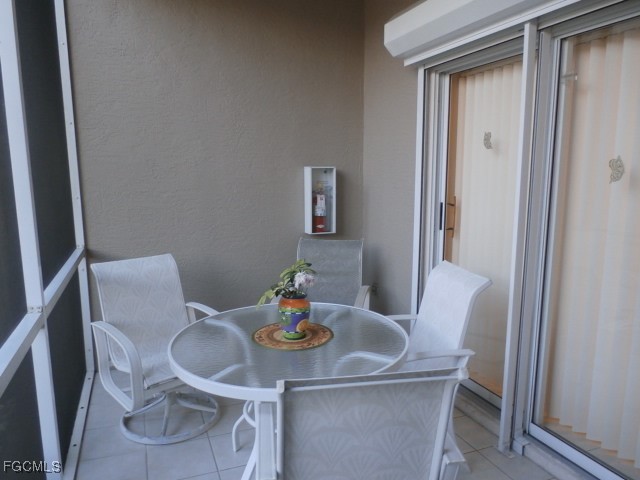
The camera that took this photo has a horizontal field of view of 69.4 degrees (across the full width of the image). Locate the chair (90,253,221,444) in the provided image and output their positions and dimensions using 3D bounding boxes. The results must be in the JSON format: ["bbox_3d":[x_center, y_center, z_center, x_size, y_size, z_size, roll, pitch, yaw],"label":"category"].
[{"bbox_3d":[-0.937,0.619,2.792,0.635,0.937,0.781,-8,11,-44],"label":"chair"}]

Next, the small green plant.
[{"bbox_3d":[-0.148,0.193,2.099,0.259,0.185,0.200,-1,8,-3],"label":"small green plant"}]

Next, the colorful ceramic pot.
[{"bbox_3d":[-0.118,0.357,2.124,0.148,0.190,0.148,-1,8,-3],"label":"colorful ceramic pot"}]

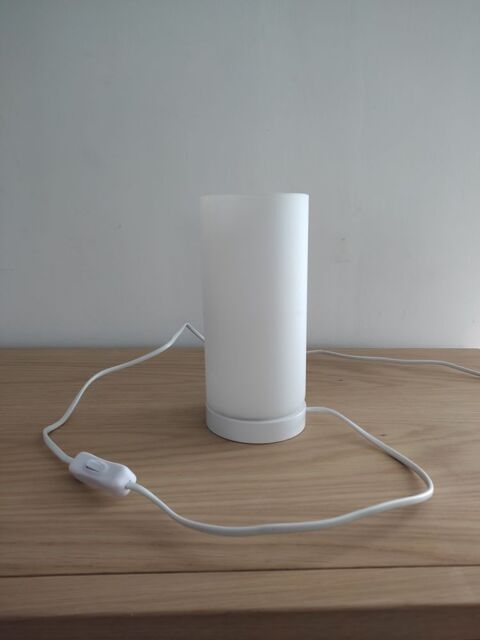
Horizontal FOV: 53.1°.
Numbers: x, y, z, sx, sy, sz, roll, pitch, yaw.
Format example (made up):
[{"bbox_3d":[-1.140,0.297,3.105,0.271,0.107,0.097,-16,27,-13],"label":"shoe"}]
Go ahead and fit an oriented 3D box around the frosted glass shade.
[{"bbox_3d":[0.015,-0.006,0.459,0.099,0.219,0.099,-1,13,0],"label":"frosted glass shade"}]

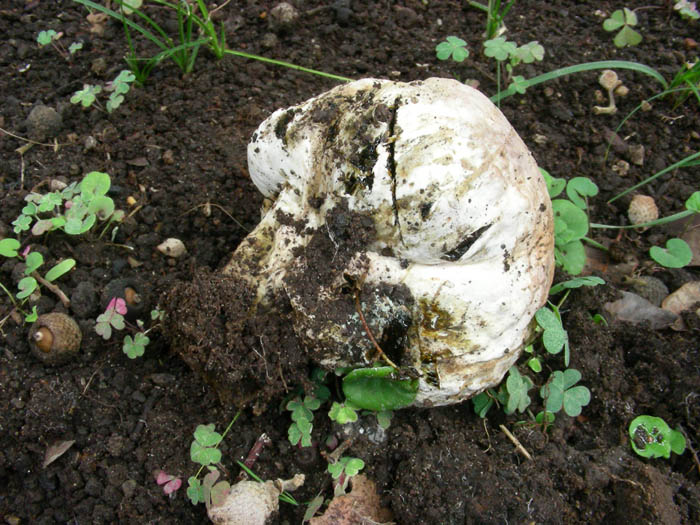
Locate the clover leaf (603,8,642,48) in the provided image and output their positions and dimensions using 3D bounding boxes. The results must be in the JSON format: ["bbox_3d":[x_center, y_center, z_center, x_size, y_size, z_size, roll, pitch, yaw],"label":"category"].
[{"bbox_3d":[0.186,-0.159,0.523,0.028,0.018,0.022,0,48,0],"label":"clover leaf"}]

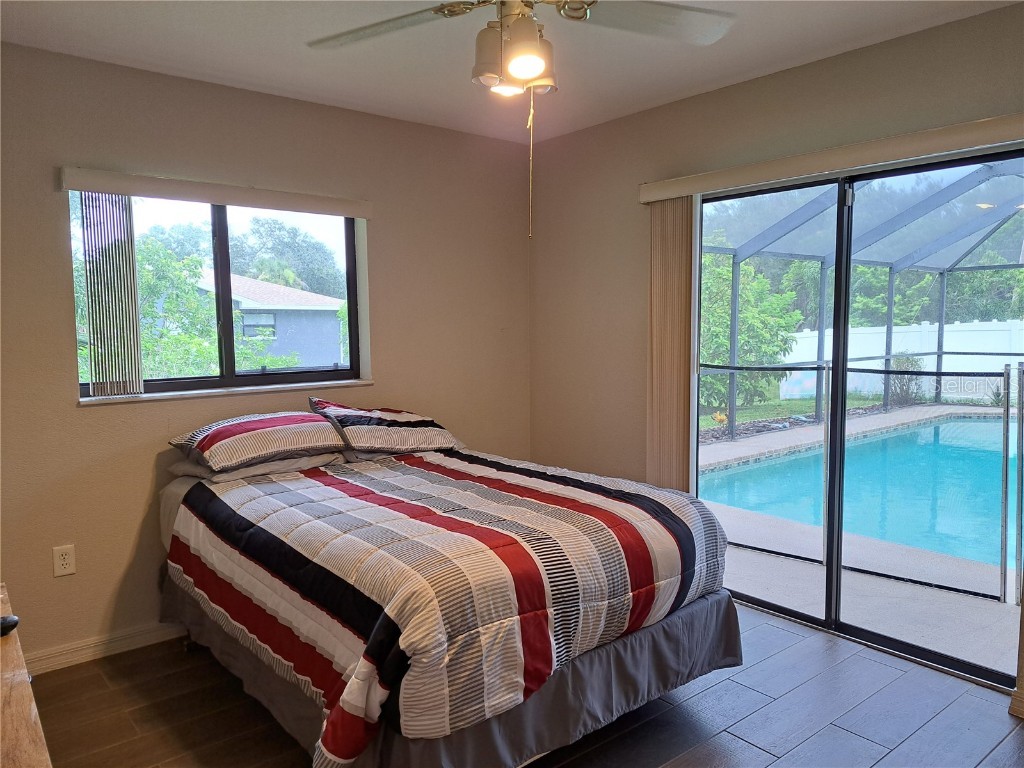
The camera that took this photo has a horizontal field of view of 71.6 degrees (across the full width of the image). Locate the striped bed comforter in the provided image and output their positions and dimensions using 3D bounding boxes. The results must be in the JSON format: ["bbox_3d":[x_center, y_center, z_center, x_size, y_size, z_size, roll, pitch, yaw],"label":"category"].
[{"bbox_3d":[-0.338,0.602,2.638,1.430,0.435,1.790,-5,7,-40],"label":"striped bed comforter"}]

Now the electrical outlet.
[{"bbox_3d":[-1.791,0.708,2.841,0.072,0.117,0.008,-5,7,-40],"label":"electrical outlet"}]

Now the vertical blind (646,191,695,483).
[{"bbox_3d":[0.790,0.051,3.563,0.100,1.935,0.215,-5,7,-40],"label":"vertical blind"}]

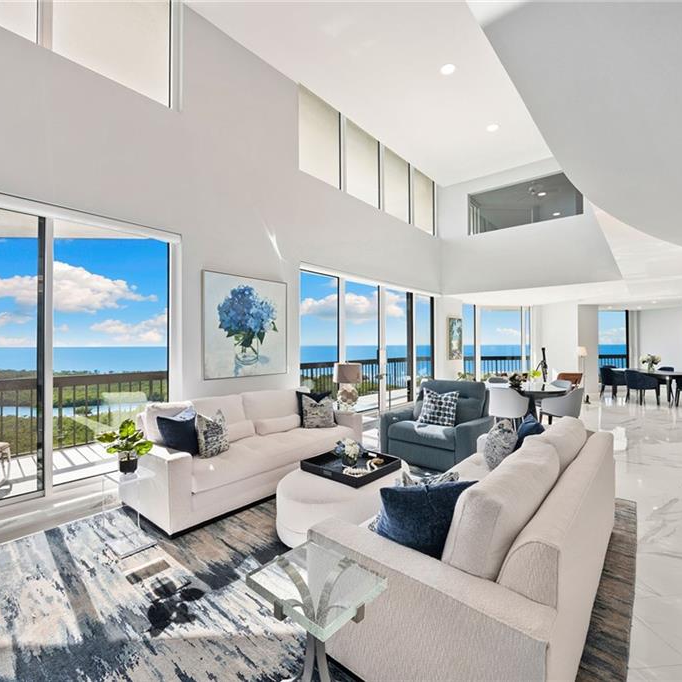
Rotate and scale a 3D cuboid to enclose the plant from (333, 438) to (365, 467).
[{"bbox_3d":[0.066,0.908,3.020,0.240,0.215,0.255,0,-1,0],"label":"plant"}]

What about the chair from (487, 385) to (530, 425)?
[{"bbox_3d":[2.620,1.094,5.750,0.580,0.800,0.590,0,-1,-38],"label":"chair"}]

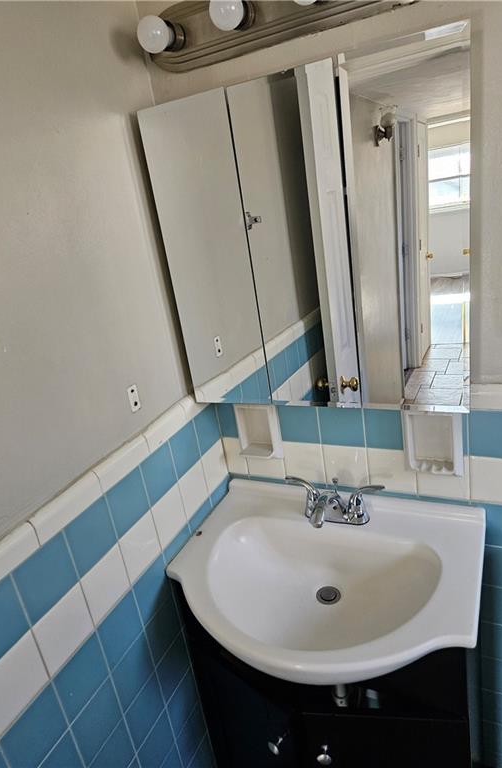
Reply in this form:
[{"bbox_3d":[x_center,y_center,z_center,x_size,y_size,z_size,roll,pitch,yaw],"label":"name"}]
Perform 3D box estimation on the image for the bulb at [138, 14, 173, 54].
[{"bbox_3d":[-0.177,-0.649,0.949,0.059,0.059,0.070,1,26,27],"label":"bulb"}]

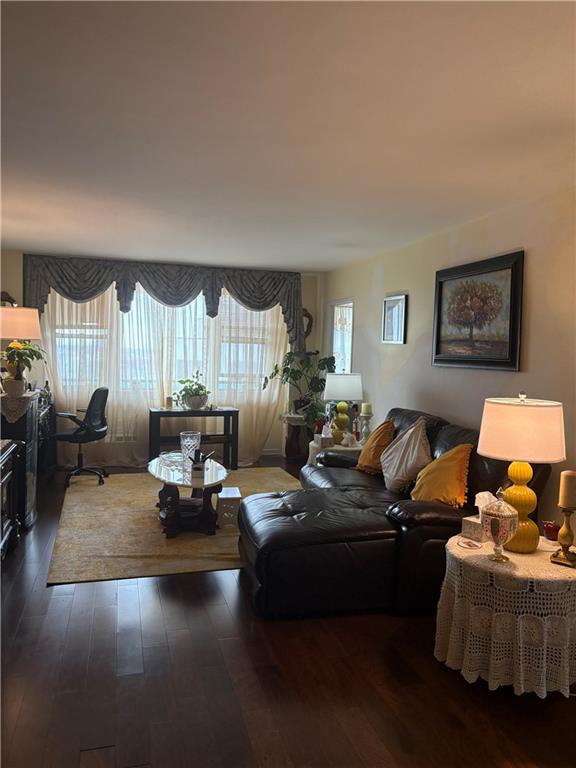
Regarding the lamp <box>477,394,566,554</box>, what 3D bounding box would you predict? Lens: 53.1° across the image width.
[{"bbox_3d":[1.098,0.410,2.667,0.414,0.716,0.414,1,4,-16],"label":"lamp"}]

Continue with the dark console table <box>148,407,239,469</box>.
[{"bbox_3d":[-1.155,0.658,7.036,1.037,0.722,0.424,1,4,-16],"label":"dark console table"}]

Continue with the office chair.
[{"bbox_3d":[-2.206,0.543,6.162,0.586,1.000,0.606,2,4,4],"label":"office chair"}]

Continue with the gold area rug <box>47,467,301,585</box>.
[{"bbox_3d":[-0.791,1.130,5.311,2.398,0.012,3.071,1,4,-16],"label":"gold area rug"}]

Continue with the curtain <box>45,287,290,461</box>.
[{"bbox_3d":[-1.428,-0.171,7.053,3.047,2.358,0.242,1,4,-16],"label":"curtain"}]

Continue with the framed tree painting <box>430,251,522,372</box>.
[{"bbox_3d":[1.476,-0.549,4.630,0.051,0.842,1.183,1,4,-16],"label":"framed tree painting"}]

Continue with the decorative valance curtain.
[{"bbox_3d":[-1.407,-0.937,6.958,3.253,0.978,0.252,1,4,-16],"label":"decorative valance curtain"}]

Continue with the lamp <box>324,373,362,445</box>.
[{"bbox_3d":[0.537,0.223,5.670,0.389,0.691,0.389,1,4,-16],"label":"lamp"}]

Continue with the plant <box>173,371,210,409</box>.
[{"bbox_3d":[-1.162,0.071,6.967,0.456,0.458,0.404,1,4,-16],"label":"plant"}]

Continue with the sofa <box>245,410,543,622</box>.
[{"bbox_3d":[0.490,0.759,4.116,1.847,0.969,1.868,1,4,-16],"label":"sofa"}]

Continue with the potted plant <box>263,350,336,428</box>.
[{"bbox_3d":[0.140,0.066,7.363,0.901,0.986,0.686,1,4,-16],"label":"potted plant"}]

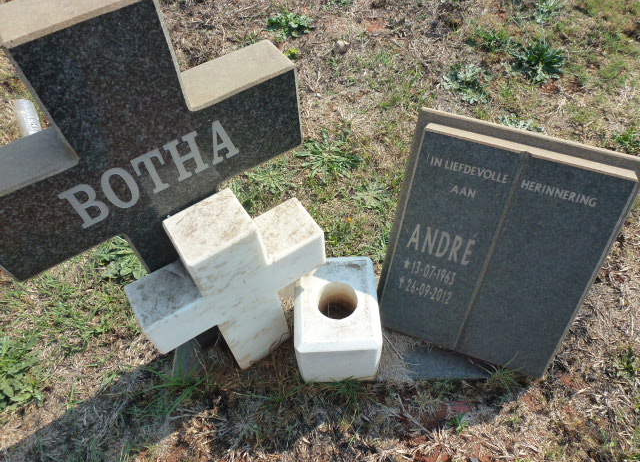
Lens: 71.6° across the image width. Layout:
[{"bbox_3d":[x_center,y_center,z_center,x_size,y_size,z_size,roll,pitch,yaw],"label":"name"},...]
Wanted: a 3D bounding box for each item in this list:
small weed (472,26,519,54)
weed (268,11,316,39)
[{"bbox_3d":[0.903,-0.987,2.284,0.188,0.057,0.138,16,56,15],"label":"small weed"},{"bbox_3d":[-0.164,-1.138,2.454,0.245,0.061,0.164,-6,53,-1],"label":"weed"}]

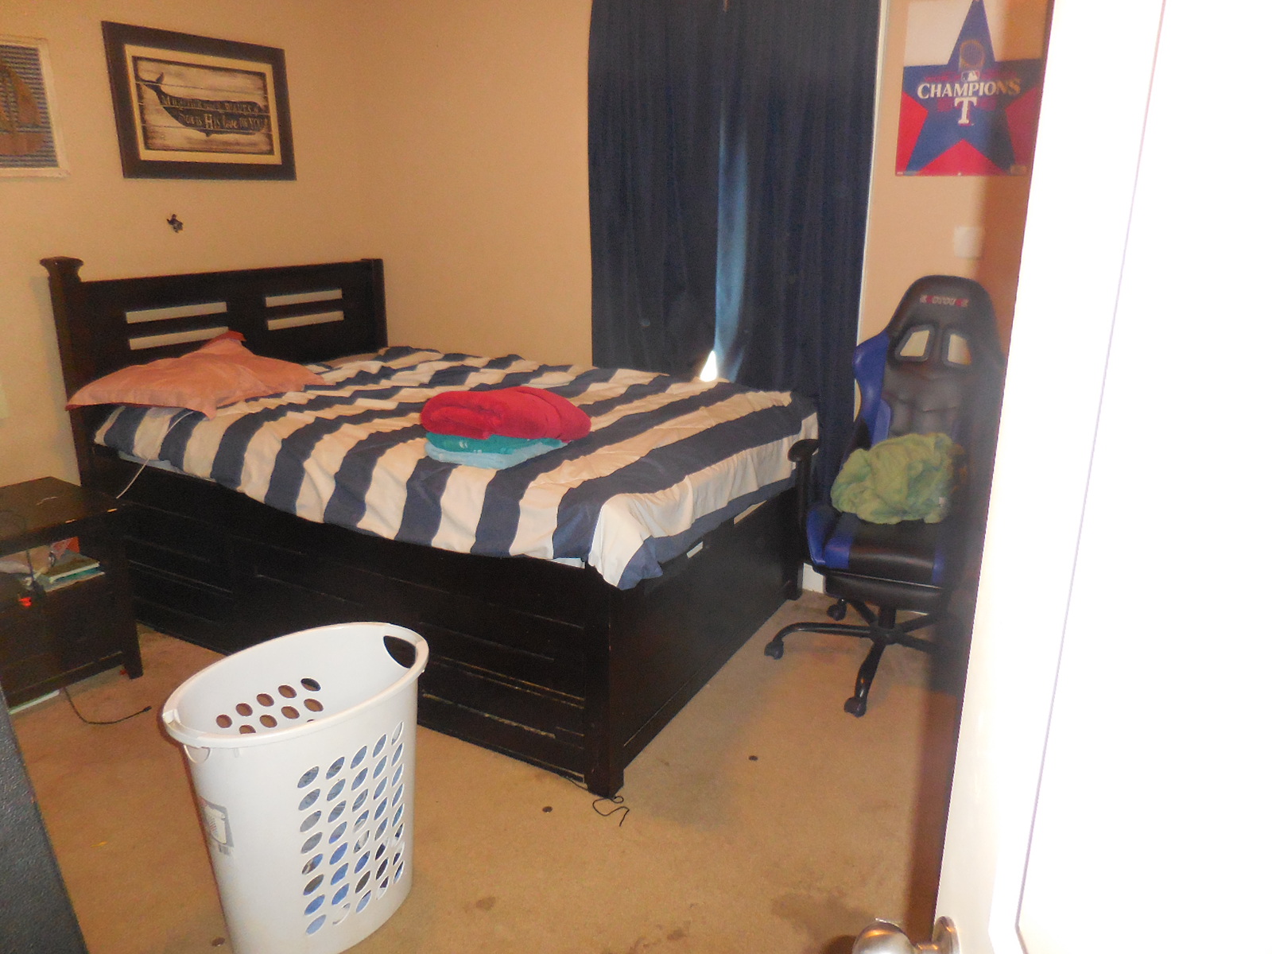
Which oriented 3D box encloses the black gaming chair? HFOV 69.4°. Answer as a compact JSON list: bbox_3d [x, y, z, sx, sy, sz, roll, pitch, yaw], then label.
[{"bbox_3d":[0.818,0.033,2.880,0.690,1.255,0.720,10,20,29],"label":"black gaming chair"}]

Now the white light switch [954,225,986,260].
[{"bbox_3d":[1.108,-0.778,3.047,0.104,0.114,0.010,10,19,28],"label":"white light switch"}]

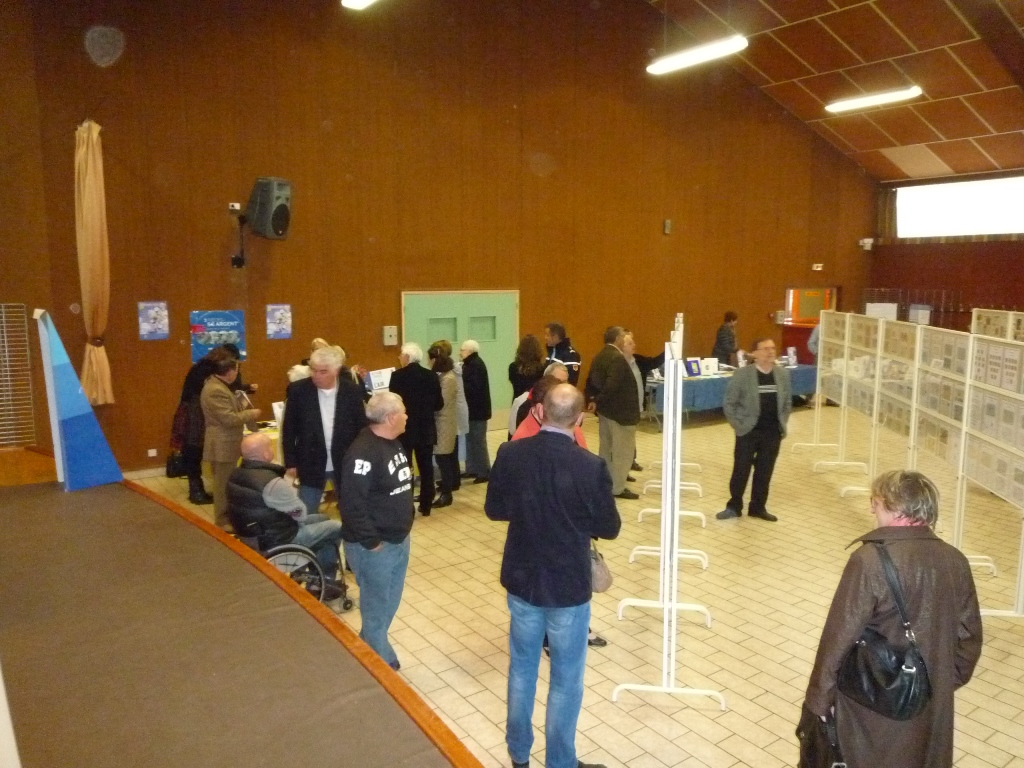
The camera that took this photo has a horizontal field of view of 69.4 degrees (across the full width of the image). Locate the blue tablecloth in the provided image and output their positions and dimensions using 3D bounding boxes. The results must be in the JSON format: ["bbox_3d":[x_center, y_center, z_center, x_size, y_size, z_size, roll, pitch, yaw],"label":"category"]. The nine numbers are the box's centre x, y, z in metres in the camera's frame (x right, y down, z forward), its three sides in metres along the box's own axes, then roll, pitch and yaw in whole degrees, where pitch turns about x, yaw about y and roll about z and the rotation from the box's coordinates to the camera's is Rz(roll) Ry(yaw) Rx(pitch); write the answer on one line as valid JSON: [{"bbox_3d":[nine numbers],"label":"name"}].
[{"bbox_3d":[3.752,0.041,12.574,4.400,0.530,0.760,-5,9,-35],"label":"blue tablecloth"}]

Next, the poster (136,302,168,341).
[{"bbox_3d":[-4.081,-0.721,8.431,0.300,0.420,0.010,-5,9,-35],"label":"poster"}]

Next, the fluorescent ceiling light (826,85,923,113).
[{"bbox_3d":[5.908,-4.636,12.052,0.180,0.120,1.550,-5,9,-35],"label":"fluorescent ceiling light"}]

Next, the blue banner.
[{"bbox_3d":[-3.505,-0.567,8.856,0.612,0.610,0.010,-5,9,-35],"label":"blue banner"}]

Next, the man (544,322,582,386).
[{"bbox_3d":[0.548,0.196,8.437,0.360,1.780,0.520,-6,9,-35],"label":"man"}]

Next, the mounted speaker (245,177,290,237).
[{"bbox_3d":[-2.833,-2.040,8.621,0.350,0.670,0.410,10,10,14],"label":"mounted speaker"}]

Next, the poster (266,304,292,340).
[{"bbox_3d":[-2.907,-0.779,9.250,0.300,0.420,0.010,-5,9,-35],"label":"poster"}]

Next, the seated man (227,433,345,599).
[{"bbox_3d":[-1.503,0.895,4.881,0.800,1.220,0.560,-7,10,-42],"label":"seated man"}]

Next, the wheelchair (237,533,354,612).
[{"bbox_3d":[-1.532,1.141,4.887,0.950,0.870,0.630,-7,10,-42],"label":"wheelchair"}]

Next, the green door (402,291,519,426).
[{"bbox_3d":[-0.695,-0.294,10.876,1.970,2.100,0.080,-5,9,-35],"label":"green door"}]

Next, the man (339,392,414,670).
[{"bbox_3d":[-0.774,0.829,4.298,0.360,1.645,0.500,2,8,12],"label":"man"}]

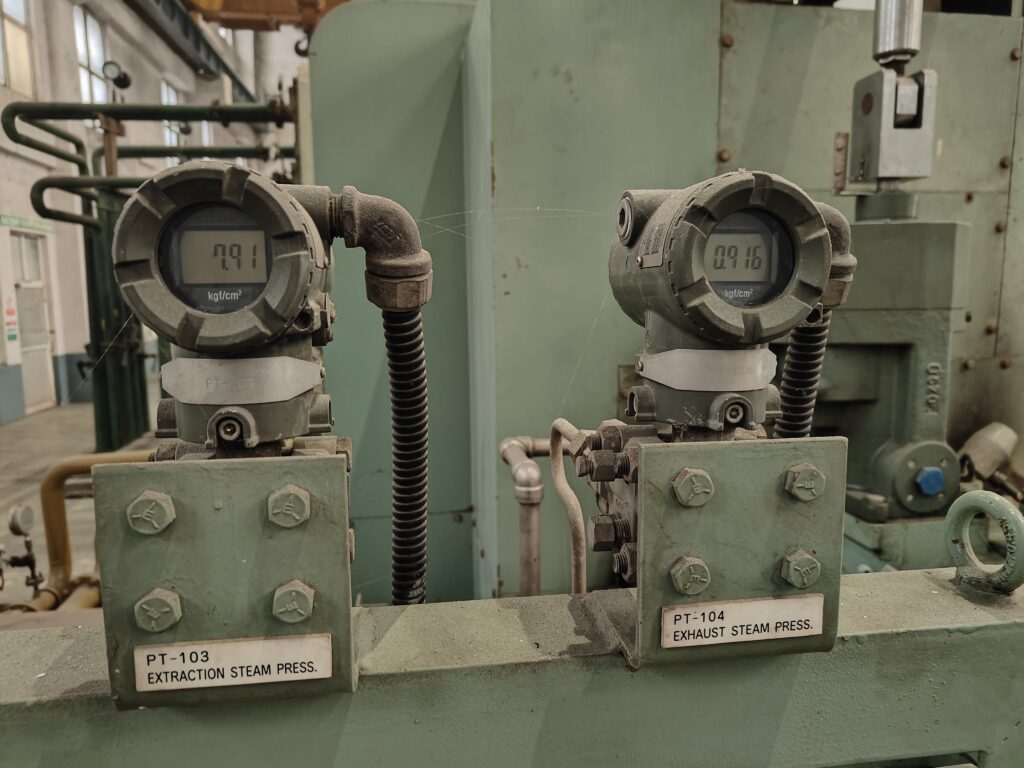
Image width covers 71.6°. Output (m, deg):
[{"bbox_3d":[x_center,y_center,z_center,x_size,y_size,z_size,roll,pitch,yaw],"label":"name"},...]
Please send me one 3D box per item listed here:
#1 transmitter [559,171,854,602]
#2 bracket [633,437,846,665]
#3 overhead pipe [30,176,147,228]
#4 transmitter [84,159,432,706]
[{"bbox_3d":[0.110,-0.001,0.380,0.166,0.202,0.118,-1,7,-6],"label":"transmitter"},{"bbox_3d":[0.104,0.075,0.378,0.099,0.108,0.100,-1,7,-6],"label":"bracket"},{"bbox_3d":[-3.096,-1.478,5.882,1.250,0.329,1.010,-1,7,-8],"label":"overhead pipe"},{"bbox_3d":[-0.107,0.018,0.345,0.140,0.229,0.122,-1,7,-8],"label":"transmitter"}]

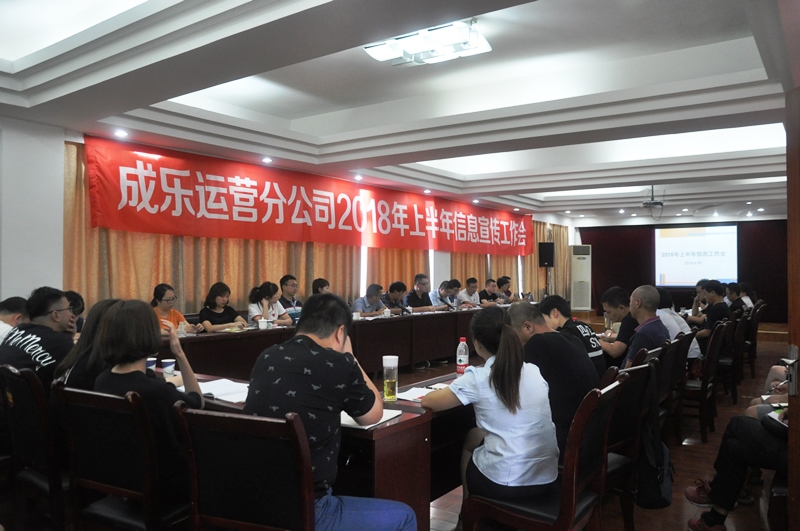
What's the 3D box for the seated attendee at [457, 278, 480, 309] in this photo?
[{"bbox_3d":[1.345,0.847,10.565,0.780,1.240,0.570,1,0,37],"label":"seated attendee"}]

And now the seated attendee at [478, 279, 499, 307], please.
[{"bbox_3d":[1.741,0.861,11.105,0.780,1.230,0.550,1,0,29],"label":"seated attendee"}]

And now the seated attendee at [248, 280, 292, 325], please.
[{"bbox_3d":[-1.480,0.773,6.465,0.720,1.220,0.520,1,0,27],"label":"seated attendee"}]

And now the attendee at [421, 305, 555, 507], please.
[{"bbox_3d":[0.373,0.820,2.830,0.540,1.260,0.800,1,0,-38],"label":"attendee"}]

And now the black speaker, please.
[{"bbox_3d":[3.224,-0.234,13.193,0.340,0.550,0.330,1,0,14],"label":"black speaker"}]

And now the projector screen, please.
[{"bbox_3d":[7.523,-0.219,15.253,1.960,1.600,0.060,1,0,37],"label":"projector screen"}]

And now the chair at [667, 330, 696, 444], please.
[{"bbox_3d":[1.952,0.979,4.637,0.560,0.970,0.470,1,0,36],"label":"chair"}]

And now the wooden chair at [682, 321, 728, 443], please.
[{"bbox_3d":[2.447,0.953,5.107,0.540,0.965,0.450,1,0,37],"label":"wooden chair"}]

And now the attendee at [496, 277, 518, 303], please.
[{"bbox_3d":[2.079,0.864,11.552,0.780,1.240,0.530,1,0,29],"label":"attendee"}]

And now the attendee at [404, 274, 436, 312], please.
[{"bbox_3d":[0.371,0.786,9.307,0.800,1.310,0.550,1,0,30],"label":"attendee"}]

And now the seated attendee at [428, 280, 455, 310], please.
[{"bbox_3d":[0.798,0.855,9.825,0.750,1.200,0.540,1,0,27],"label":"seated attendee"}]

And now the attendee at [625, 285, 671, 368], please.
[{"bbox_3d":[1.548,0.795,4.276,0.780,1.330,0.500,1,0,38],"label":"attendee"}]

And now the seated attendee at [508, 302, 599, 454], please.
[{"bbox_3d":[0.663,0.823,3.200,0.800,1.260,0.560,1,0,40],"label":"seated attendee"}]

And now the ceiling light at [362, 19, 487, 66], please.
[{"bbox_3d":[0.243,-1.825,4.971,0.980,0.180,0.600,1,0,36],"label":"ceiling light"}]

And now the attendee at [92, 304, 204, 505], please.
[{"bbox_3d":[-1.011,0.770,2.596,0.490,1.260,0.680,1,0,37],"label":"attendee"}]

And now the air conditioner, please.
[{"bbox_3d":[5.053,0.349,16.672,0.550,1.800,0.380,1,0,23],"label":"air conditioner"}]

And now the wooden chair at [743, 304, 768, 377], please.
[{"bbox_3d":[4.544,0.970,7.965,0.540,0.965,0.450,1,0,37],"label":"wooden chair"}]

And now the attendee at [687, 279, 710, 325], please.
[{"bbox_3d":[3.638,0.804,7.131,0.750,1.280,0.520,1,0,37],"label":"attendee"}]

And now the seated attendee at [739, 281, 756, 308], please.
[{"bbox_3d":[4.457,0.873,7.899,0.730,1.270,0.500,1,0,37],"label":"seated attendee"}]

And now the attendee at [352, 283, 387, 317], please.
[{"bbox_3d":[-0.267,0.840,8.128,0.800,1.190,0.540,1,0,32],"label":"attendee"}]

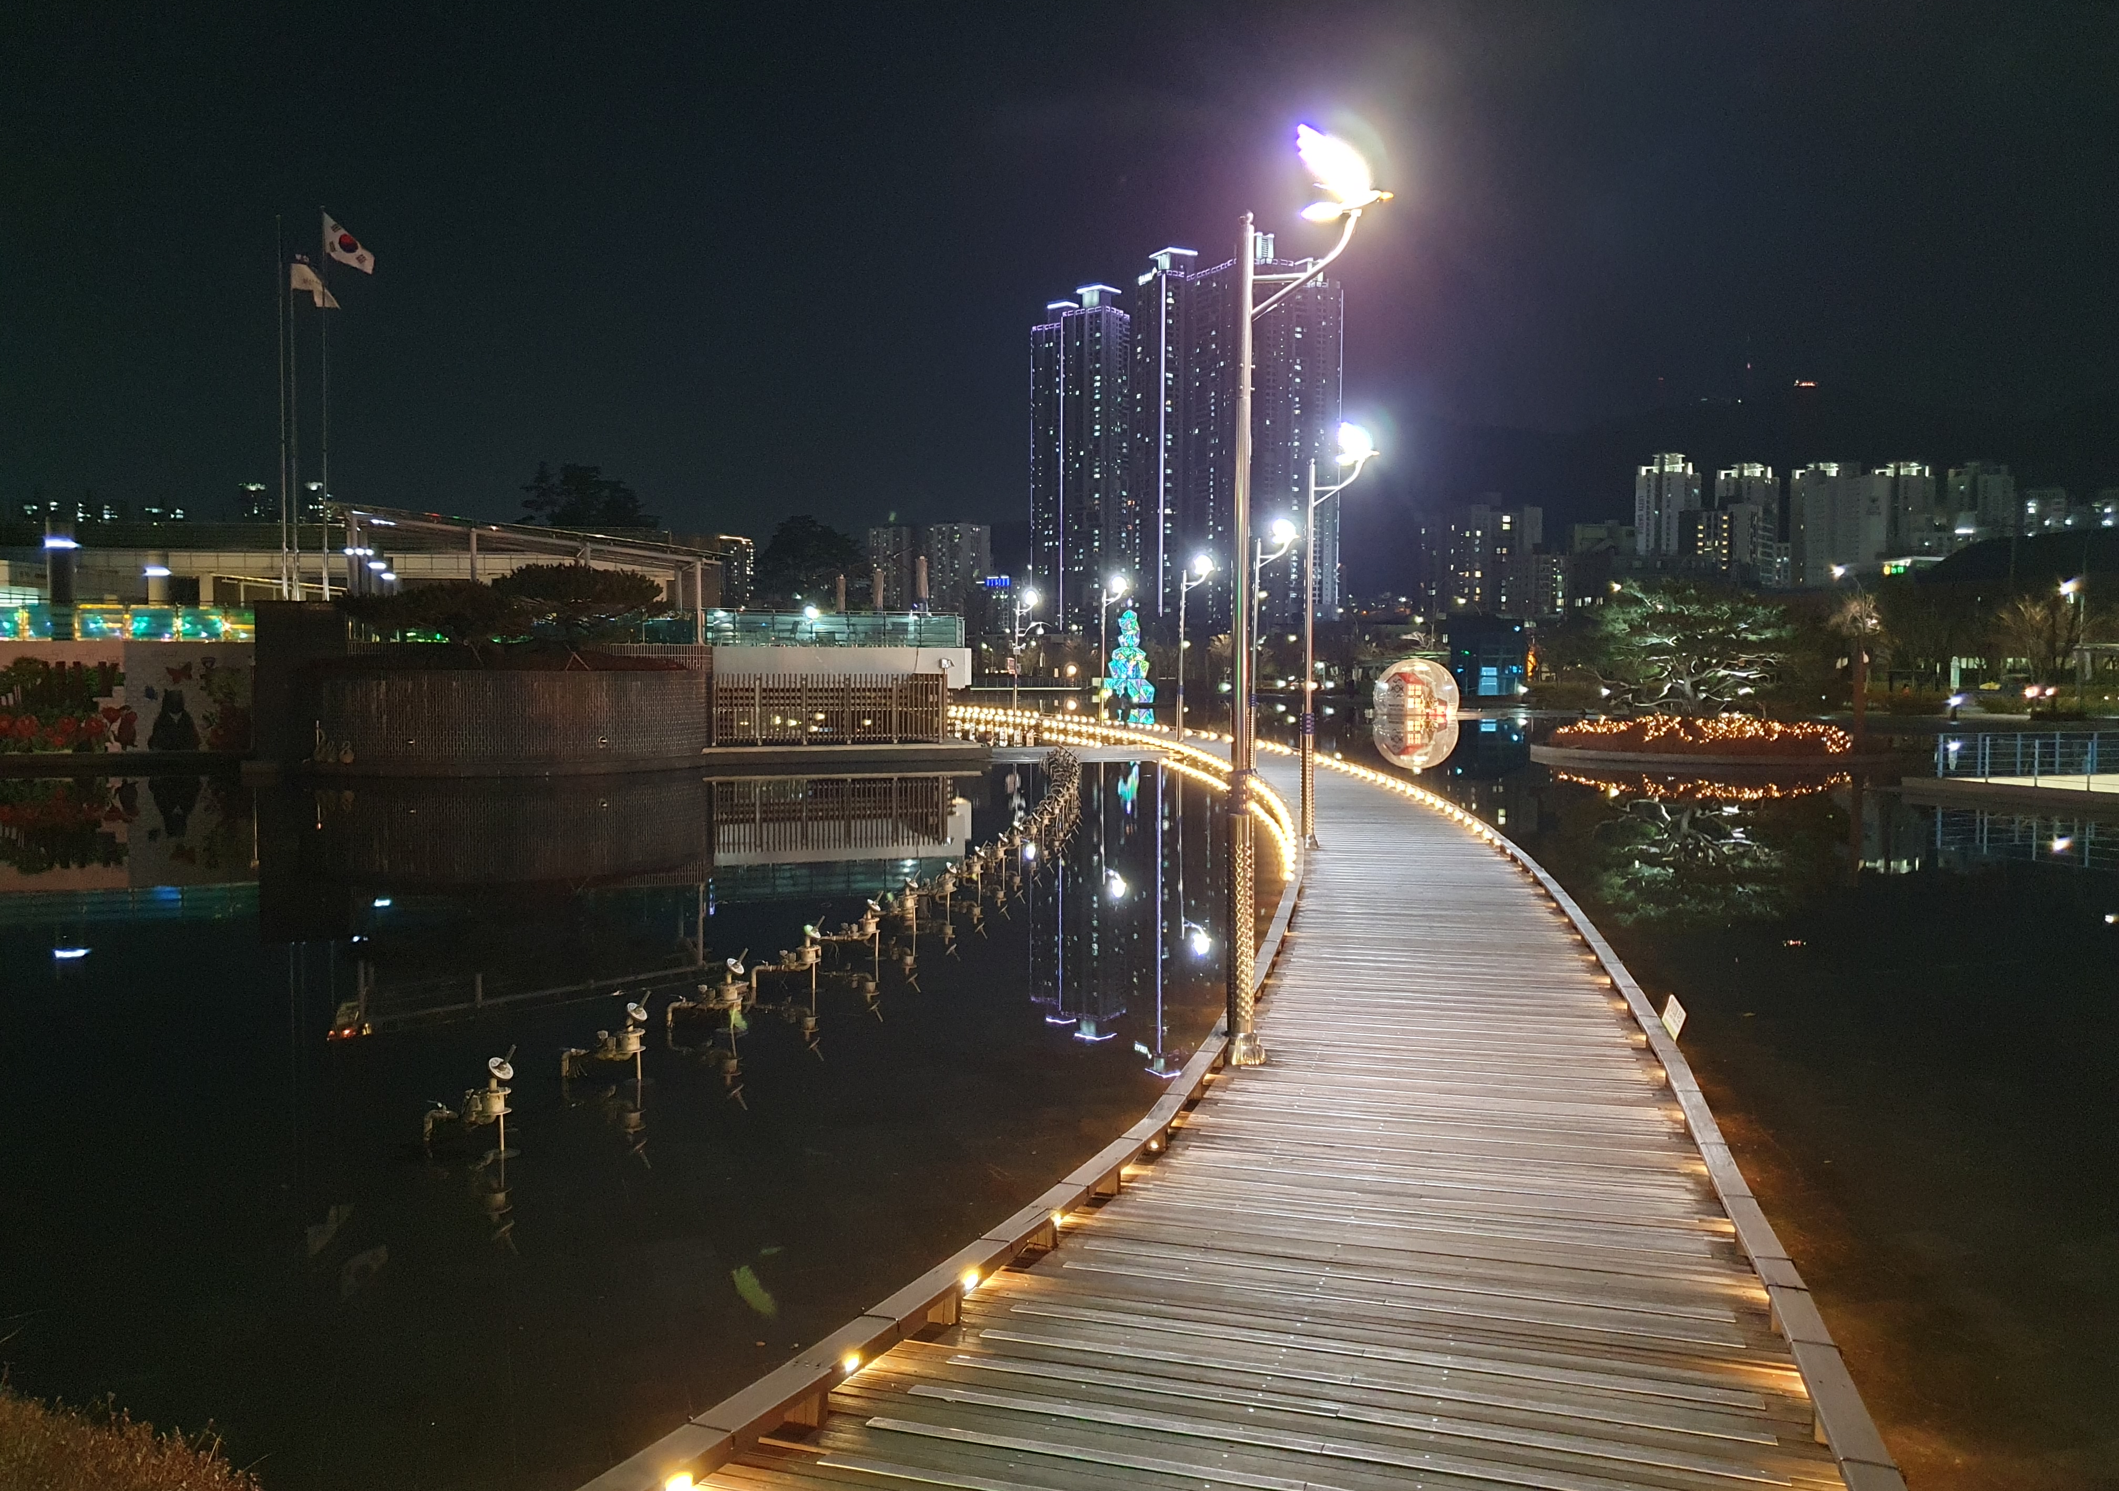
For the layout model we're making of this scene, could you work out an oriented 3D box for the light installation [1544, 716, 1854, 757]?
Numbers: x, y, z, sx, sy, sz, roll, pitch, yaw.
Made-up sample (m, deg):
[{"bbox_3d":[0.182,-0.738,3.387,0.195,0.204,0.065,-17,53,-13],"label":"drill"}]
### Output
[{"bbox_3d":[13.389,-0.318,33.199,6.228,0.640,5.536,0,3,0],"label":"light installation"}]

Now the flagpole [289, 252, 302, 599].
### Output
[{"bbox_3d":[-13.934,-5.815,29.059,0.130,6.500,0.130,0,3,0],"label":"flagpole"}]

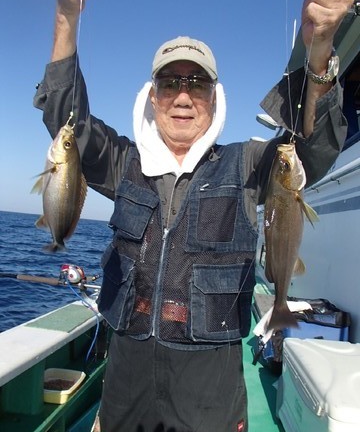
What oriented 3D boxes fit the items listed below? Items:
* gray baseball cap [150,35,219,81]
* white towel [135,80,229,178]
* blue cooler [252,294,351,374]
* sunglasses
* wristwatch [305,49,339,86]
[{"bbox_3d":[0.014,-0.398,0.985,0.172,0.138,0.255,5,5,1],"label":"gray baseball cap"},{"bbox_3d":[0.000,-0.222,1.000,0.240,0.250,0.200,5,-2,0],"label":"white towel"},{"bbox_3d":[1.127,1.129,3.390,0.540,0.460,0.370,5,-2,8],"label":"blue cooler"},{"bbox_3d":[0.013,-0.308,0.957,0.148,0.046,0.140,5,8,1],"label":"sunglasses"},{"bbox_3d":[0.288,-0.304,0.790,0.065,0.045,0.060,7,34,18],"label":"wristwatch"}]

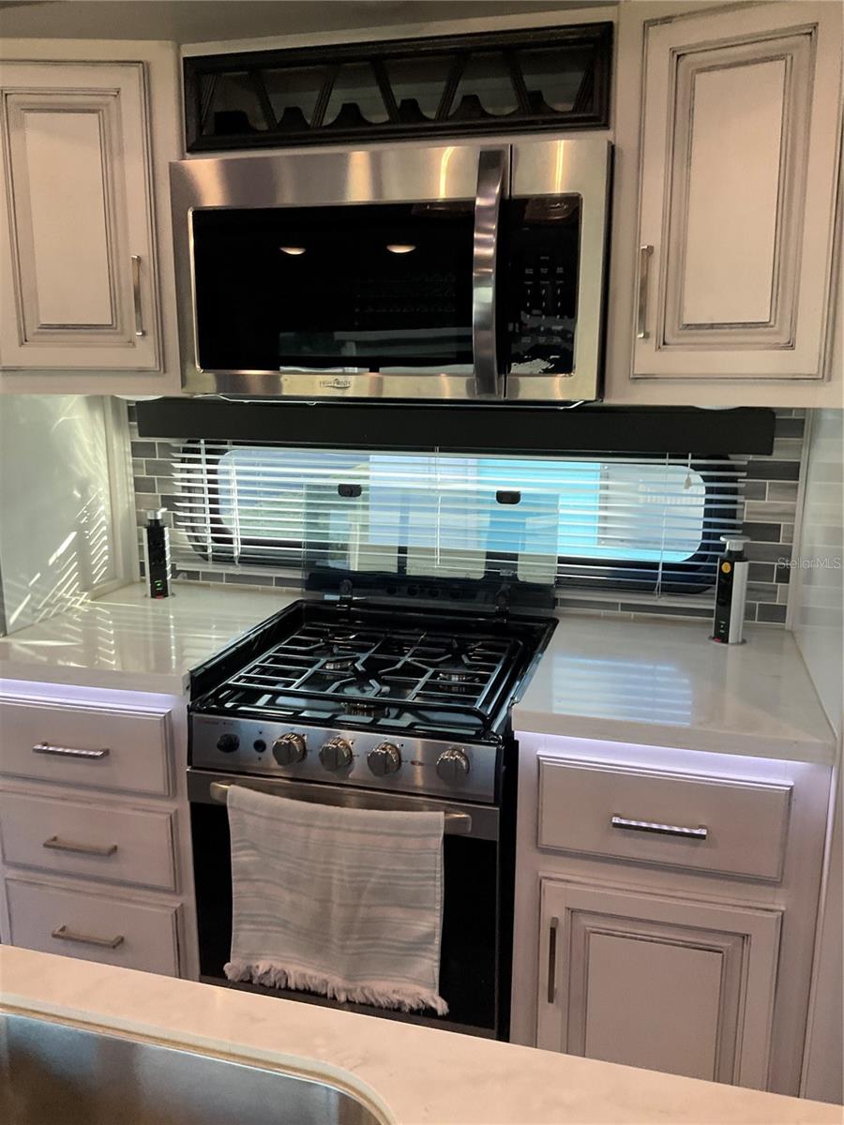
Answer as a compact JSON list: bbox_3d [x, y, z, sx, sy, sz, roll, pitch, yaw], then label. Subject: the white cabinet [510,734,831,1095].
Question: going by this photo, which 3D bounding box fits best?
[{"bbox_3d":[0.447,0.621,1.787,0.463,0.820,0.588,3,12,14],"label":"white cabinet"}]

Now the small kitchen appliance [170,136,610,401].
[{"bbox_3d":[-0.031,-0.521,1.780,0.759,0.405,0.395,3,12,14],"label":"small kitchen appliance"}]

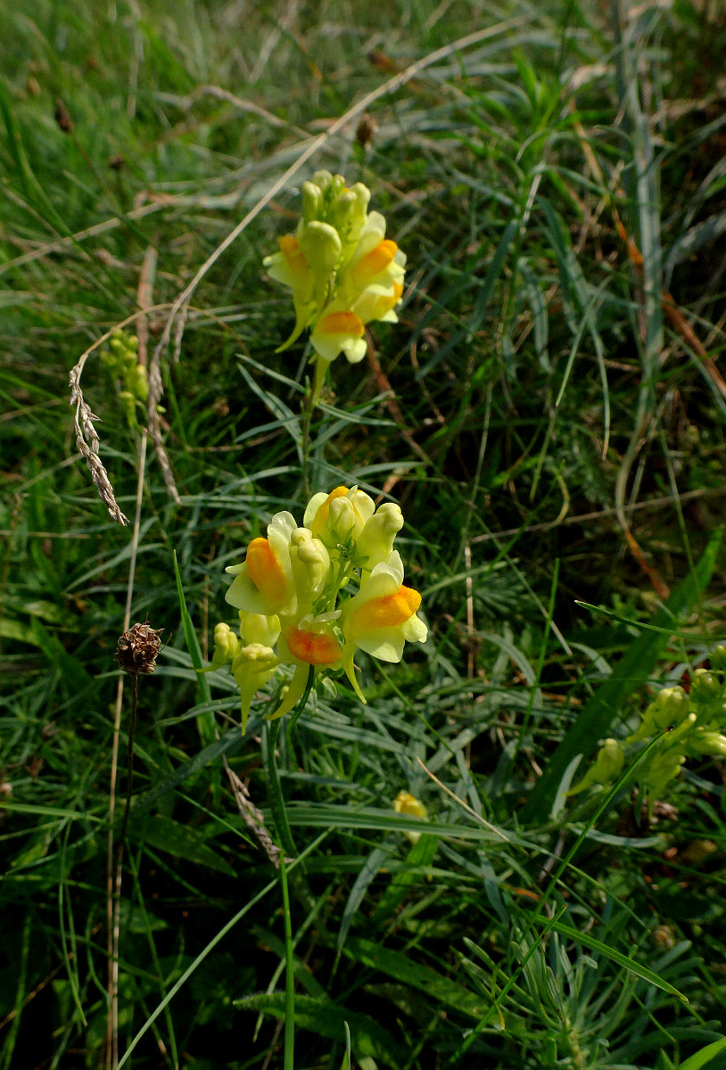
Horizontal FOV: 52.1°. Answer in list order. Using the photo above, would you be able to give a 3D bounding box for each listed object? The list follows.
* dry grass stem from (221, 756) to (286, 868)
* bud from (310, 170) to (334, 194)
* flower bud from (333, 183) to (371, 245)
[{"bbox_3d":[-0.026,0.065,0.175,0.006,0.029,0.005,-27,15,8],"label":"dry grass stem"},{"bbox_3d":[-0.011,-0.096,0.202,0.006,0.007,0.006,0,37,0],"label":"bud"},{"bbox_3d":[-0.003,-0.086,0.199,0.009,0.017,0.009,-1,29,-11],"label":"flower bud"}]

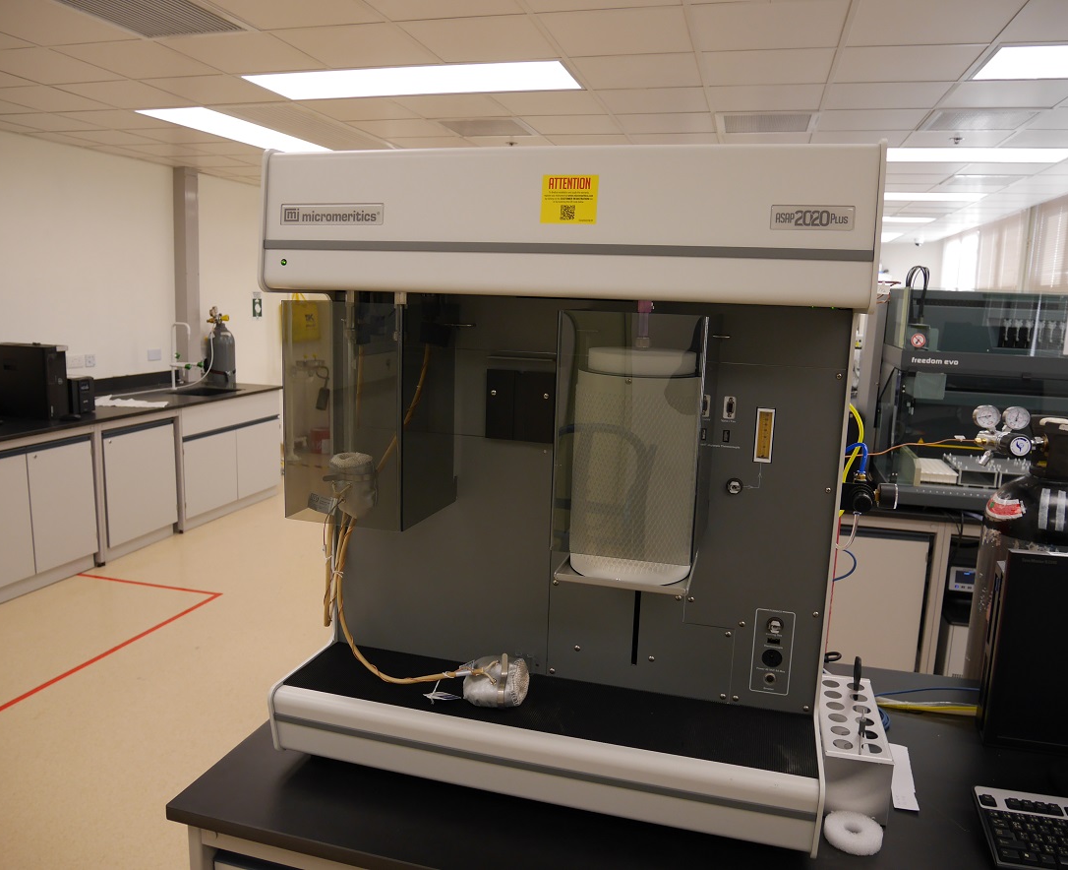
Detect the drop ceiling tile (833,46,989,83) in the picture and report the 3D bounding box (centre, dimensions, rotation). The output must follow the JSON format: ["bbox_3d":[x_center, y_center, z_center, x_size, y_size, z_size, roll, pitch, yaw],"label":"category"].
[{"bbox_3d":[1.385,-1.392,3.000,0.500,0.020,0.500,5,10,15],"label":"drop ceiling tile"}]

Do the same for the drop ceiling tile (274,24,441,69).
[{"bbox_3d":[-0.797,-1.775,3.672,0.600,0.020,0.600,4,10,15],"label":"drop ceiling tile"}]

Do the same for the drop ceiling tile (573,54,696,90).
[{"bbox_3d":[0.428,-1.476,3.248,0.500,0.020,0.500,5,10,15],"label":"drop ceiling tile"}]

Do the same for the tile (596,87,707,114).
[{"bbox_3d":[0.557,-1.554,3.718,0.500,0.020,0.500,5,10,15],"label":"tile"}]

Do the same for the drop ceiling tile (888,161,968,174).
[{"bbox_3d":[2.514,-1.738,5.224,0.500,0.020,0.500,5,10,15],"label":"drop ceiling tile"}]

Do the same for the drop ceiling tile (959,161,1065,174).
[{"bbox_3d":[2.985,-1.698,5.105,0.500,0.020,0.500,5,10,15],"label":"drop ceiling tile"}]

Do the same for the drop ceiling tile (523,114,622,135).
[{"bbox_3d":[0.256,-2.015,5.232,0.600,0.020,0.600,4,10,15],"label":"drop ceiling tile"}]

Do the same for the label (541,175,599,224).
[{"bbox_3d":[0.047,-0.311,1.060,0.076,0.064,0.002,5,0,15],"label":"label"}]

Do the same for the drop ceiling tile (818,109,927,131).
[{"bbox_3d":[1.991,-1.879,4.773,0.600,0.020,0.600,4,10,15],"label":"drop ceiling tile"}]

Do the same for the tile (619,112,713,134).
[{"bbox_3d":[0.835,-1.970,5.079,0.600,0.020,0.600,4,10,15],"label":"tile"}]

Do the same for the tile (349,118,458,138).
[{"bbox_3d":[-0.746,-1.749,4.571,0.500,0.020,0.500,5,10,15],"label":"tile"}]

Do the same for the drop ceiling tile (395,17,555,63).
[{"bbox_3d":[-0.219,-1.730,3.519,0.600,0.020,0.600,4,10,15],"label":"drop ceiling tile"}]

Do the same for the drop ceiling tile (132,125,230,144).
[{"bbox_3d":[-2.209,-1.853,4.953,0.500,0.020,0.500,5,10,15],"label":"drop ceiling tile"}]

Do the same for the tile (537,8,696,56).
[{"bbox_3d":[0.298,-1.398,2.779,0.500,0.020,0.500,5,10,15],"label":"tile"}]

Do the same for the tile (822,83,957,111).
[{"bbox_3d":[1.518,-1.470,3.468,0.500,0.020,0.500,5,10,15],"label":"tile"}]

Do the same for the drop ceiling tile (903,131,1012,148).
[{"bbox_3d":[2.728,-1.929,5.191,0.600,0.020,0.600,4,10,15],"label":"drop ceiling tile"}]

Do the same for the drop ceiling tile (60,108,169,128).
[{"bbox_3d":[-2.794,-2.146,5.425,0.600,0.020,0.600,4,10,15],"label":"drop ceiling tile"}]

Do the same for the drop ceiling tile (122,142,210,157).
[{"bbox_3d":[-2.549,-1.973,5.553,0.500,0.020,0.500,5,10,15],"label":"drop ceiling tile"}]

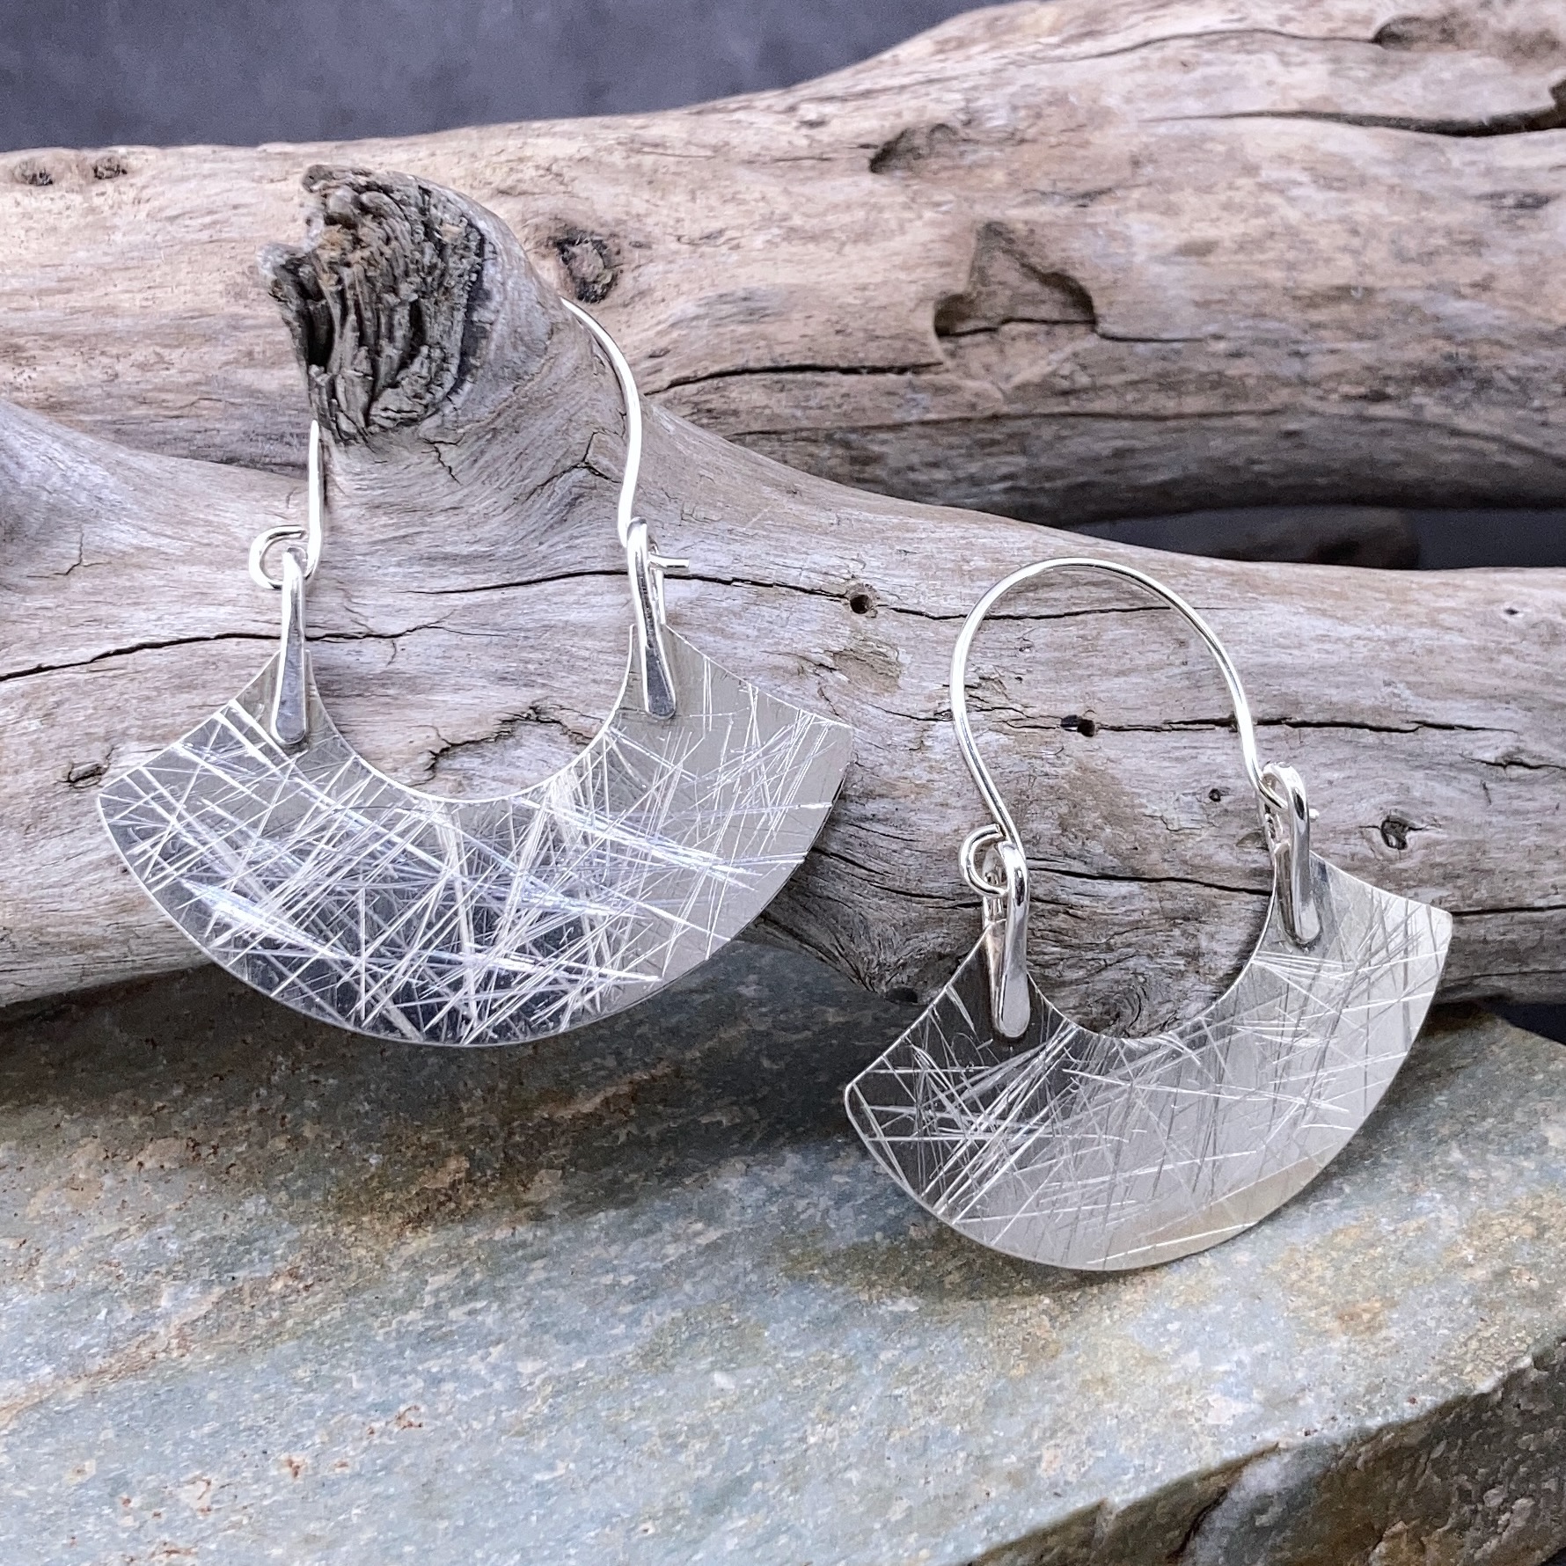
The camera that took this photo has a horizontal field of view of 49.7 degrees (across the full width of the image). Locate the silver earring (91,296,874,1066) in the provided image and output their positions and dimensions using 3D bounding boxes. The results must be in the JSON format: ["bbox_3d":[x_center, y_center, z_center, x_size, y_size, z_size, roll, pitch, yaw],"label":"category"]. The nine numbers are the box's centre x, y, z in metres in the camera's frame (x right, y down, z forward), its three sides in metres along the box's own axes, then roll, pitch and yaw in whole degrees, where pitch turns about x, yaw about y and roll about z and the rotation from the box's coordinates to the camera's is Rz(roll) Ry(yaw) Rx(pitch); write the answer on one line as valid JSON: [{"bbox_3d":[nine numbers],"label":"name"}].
[{"bbox_3d":[-0.020,-0.009,0.108,0.049,0.050,0.006,-5,-3,-3],"label":"silver earring"}]

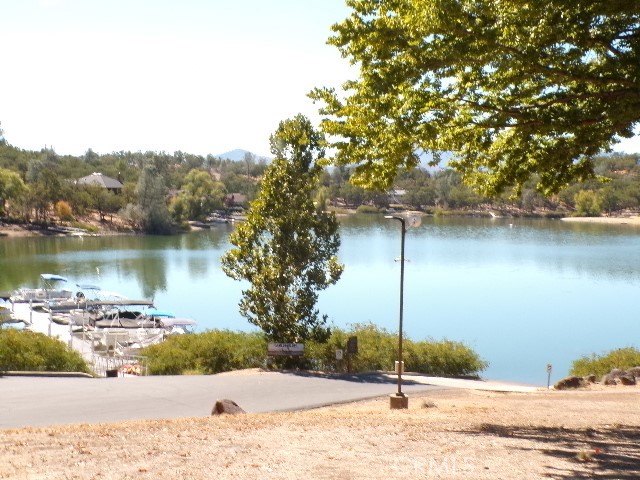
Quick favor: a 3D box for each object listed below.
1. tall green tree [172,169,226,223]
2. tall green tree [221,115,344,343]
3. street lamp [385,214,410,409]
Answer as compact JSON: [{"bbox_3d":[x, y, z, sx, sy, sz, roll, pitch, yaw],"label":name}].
[{"bbox_3d":[-32.860,-12.035,245.000,15.000,14.800,14.000,0,3,0],"label":"tall green tree"},{"bbox_3d":[-1.904,-0.025,46.000,6.200,12.500,6.000,0,3,0],"label":"tall green tree"},{"bbox_3d":[2.686,2.463,31.200,0.870,6.600,0.620,2,3,22],"label":"street lamp"}]

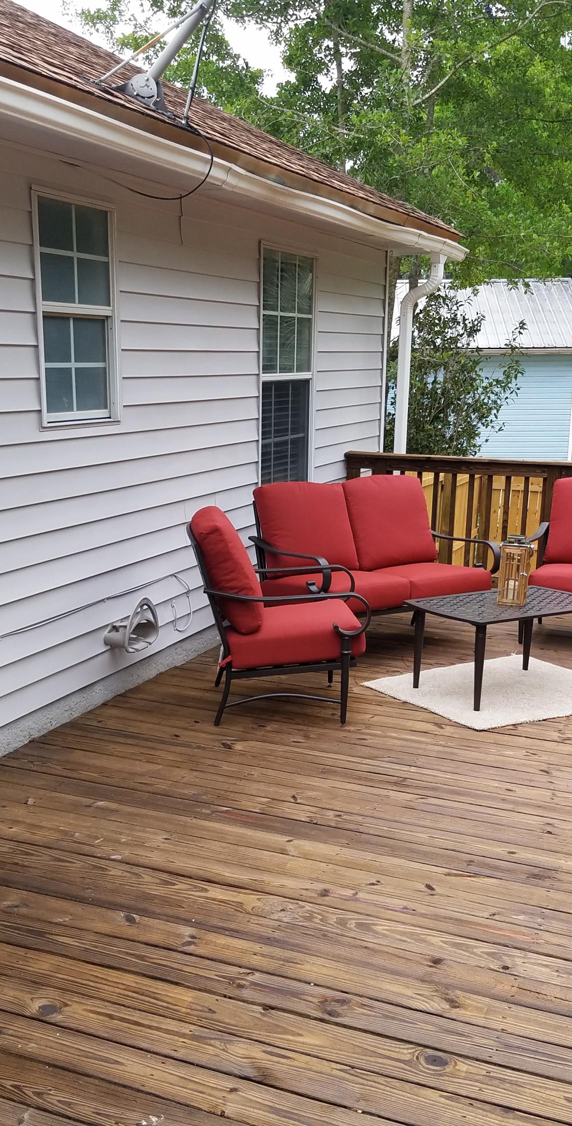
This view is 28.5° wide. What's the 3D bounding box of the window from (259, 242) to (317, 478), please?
[{"bbox_3d":[-0.012,-1.154,6.985,0.100,1.550,0.870,5,11,23],"label":"window"}]

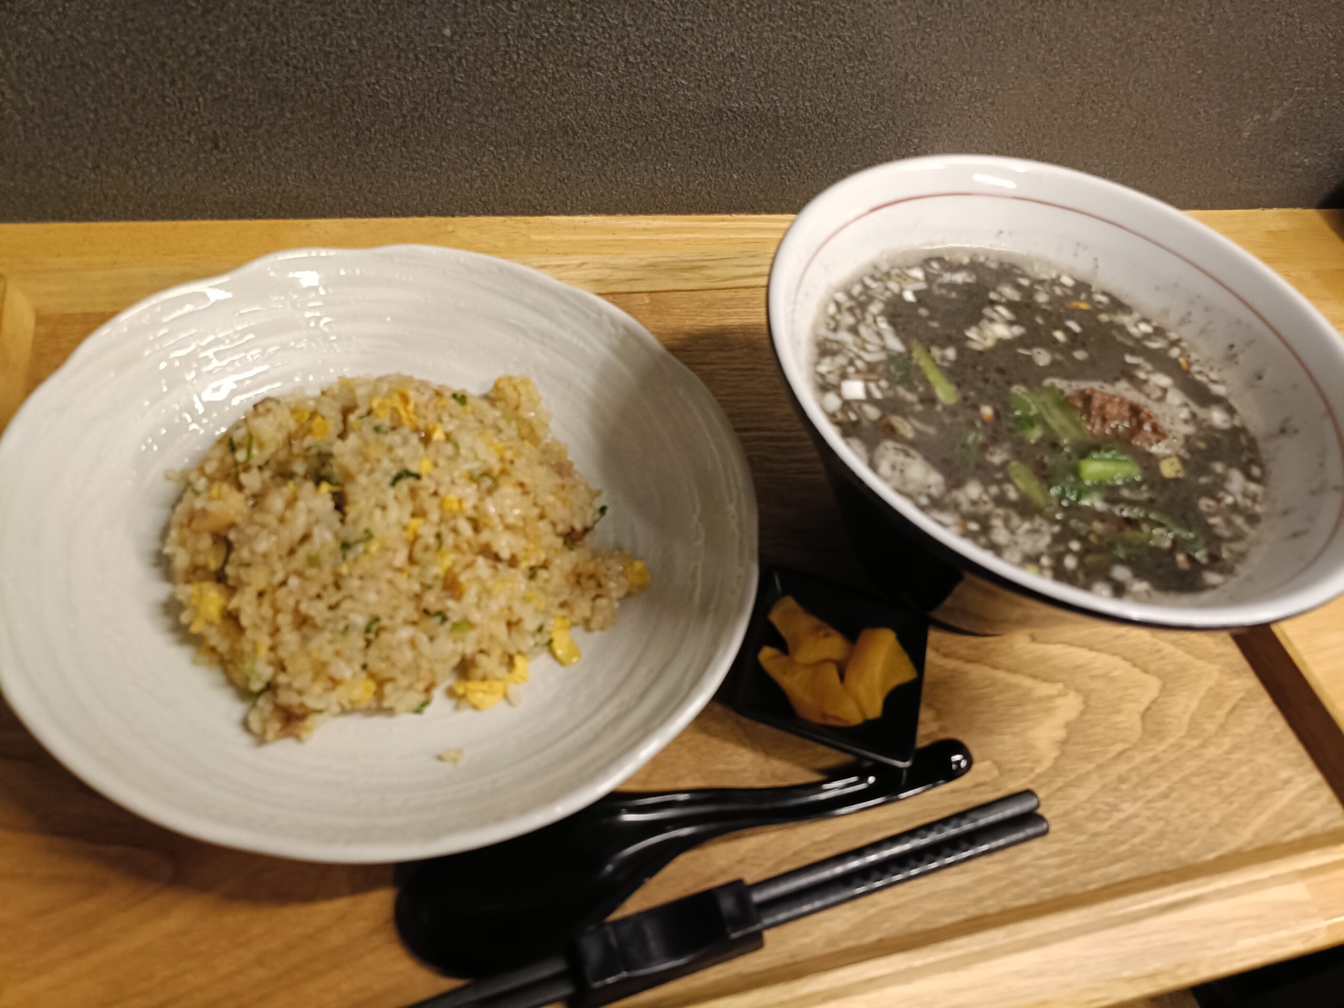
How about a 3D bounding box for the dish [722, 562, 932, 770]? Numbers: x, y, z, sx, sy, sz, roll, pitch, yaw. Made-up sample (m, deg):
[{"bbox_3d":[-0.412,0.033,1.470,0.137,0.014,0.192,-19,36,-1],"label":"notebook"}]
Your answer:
[{"bbox_3d":[0.053,0.060,0.343,0.061,0.022,0.061,19,52,2],"label":"dish"}]

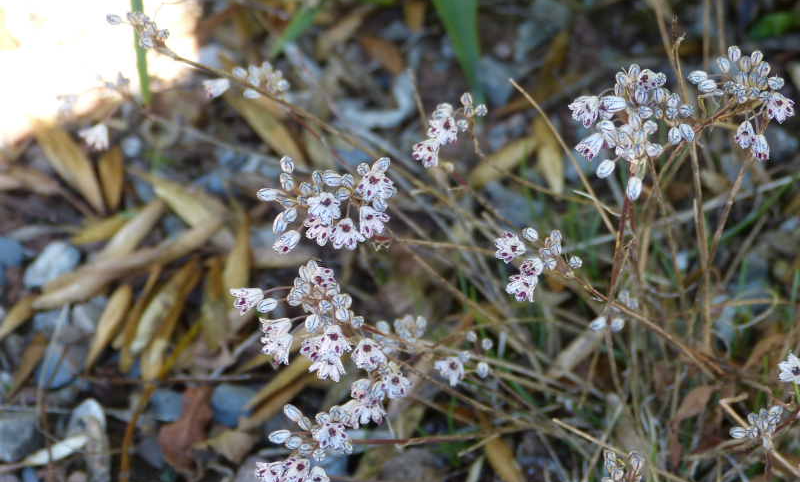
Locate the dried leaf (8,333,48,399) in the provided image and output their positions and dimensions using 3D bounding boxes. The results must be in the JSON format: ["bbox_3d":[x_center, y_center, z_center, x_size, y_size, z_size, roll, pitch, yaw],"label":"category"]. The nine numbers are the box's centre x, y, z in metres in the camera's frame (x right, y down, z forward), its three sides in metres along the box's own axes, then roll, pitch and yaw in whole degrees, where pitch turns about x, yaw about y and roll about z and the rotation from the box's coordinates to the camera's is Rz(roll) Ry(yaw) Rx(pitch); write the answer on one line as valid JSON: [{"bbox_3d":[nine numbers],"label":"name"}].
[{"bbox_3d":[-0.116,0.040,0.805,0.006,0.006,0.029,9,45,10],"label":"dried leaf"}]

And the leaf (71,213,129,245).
[{"bbox_3d":[-0.099,-0.004,0.849,0.022,0.006,0.007,-26,48,-26],"label":"leaf"}]

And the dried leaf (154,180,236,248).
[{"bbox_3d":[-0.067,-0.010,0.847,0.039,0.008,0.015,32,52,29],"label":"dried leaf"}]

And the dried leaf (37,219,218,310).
[{"bbox_3d":[-0.086,0.007,0.821,0.070,0.010,0.014,-20,47,-19],"label":"dried leaf"}]

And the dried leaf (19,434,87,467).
[{"bbox_3d":[-0.104,0.063,0.773,0.023,0.006,0.005,-20,46,-21],"label":"dried leaf"}]

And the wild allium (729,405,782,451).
[{"bbox_3d":[0.094,0.050,0.680,0.014,0.012,0.012,0,42,0],"label":"wild allium"}]

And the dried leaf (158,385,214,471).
[{"bbox_3d":[-0.064,0.057,0.780,0.013,0.012,0.034,7,43,8],"label":"dried leaf"}]

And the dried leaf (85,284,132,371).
[{"bbox_3d":[-0.092,0.027,0.811,0.007,0.007,0.040,9,43,10],"label":"dried leaf"}]

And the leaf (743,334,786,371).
[{"bbox_3d":[0.112,0.035,0.791,0.021,0.010,0.005,-32,51,-30],"label":"leaf"}]

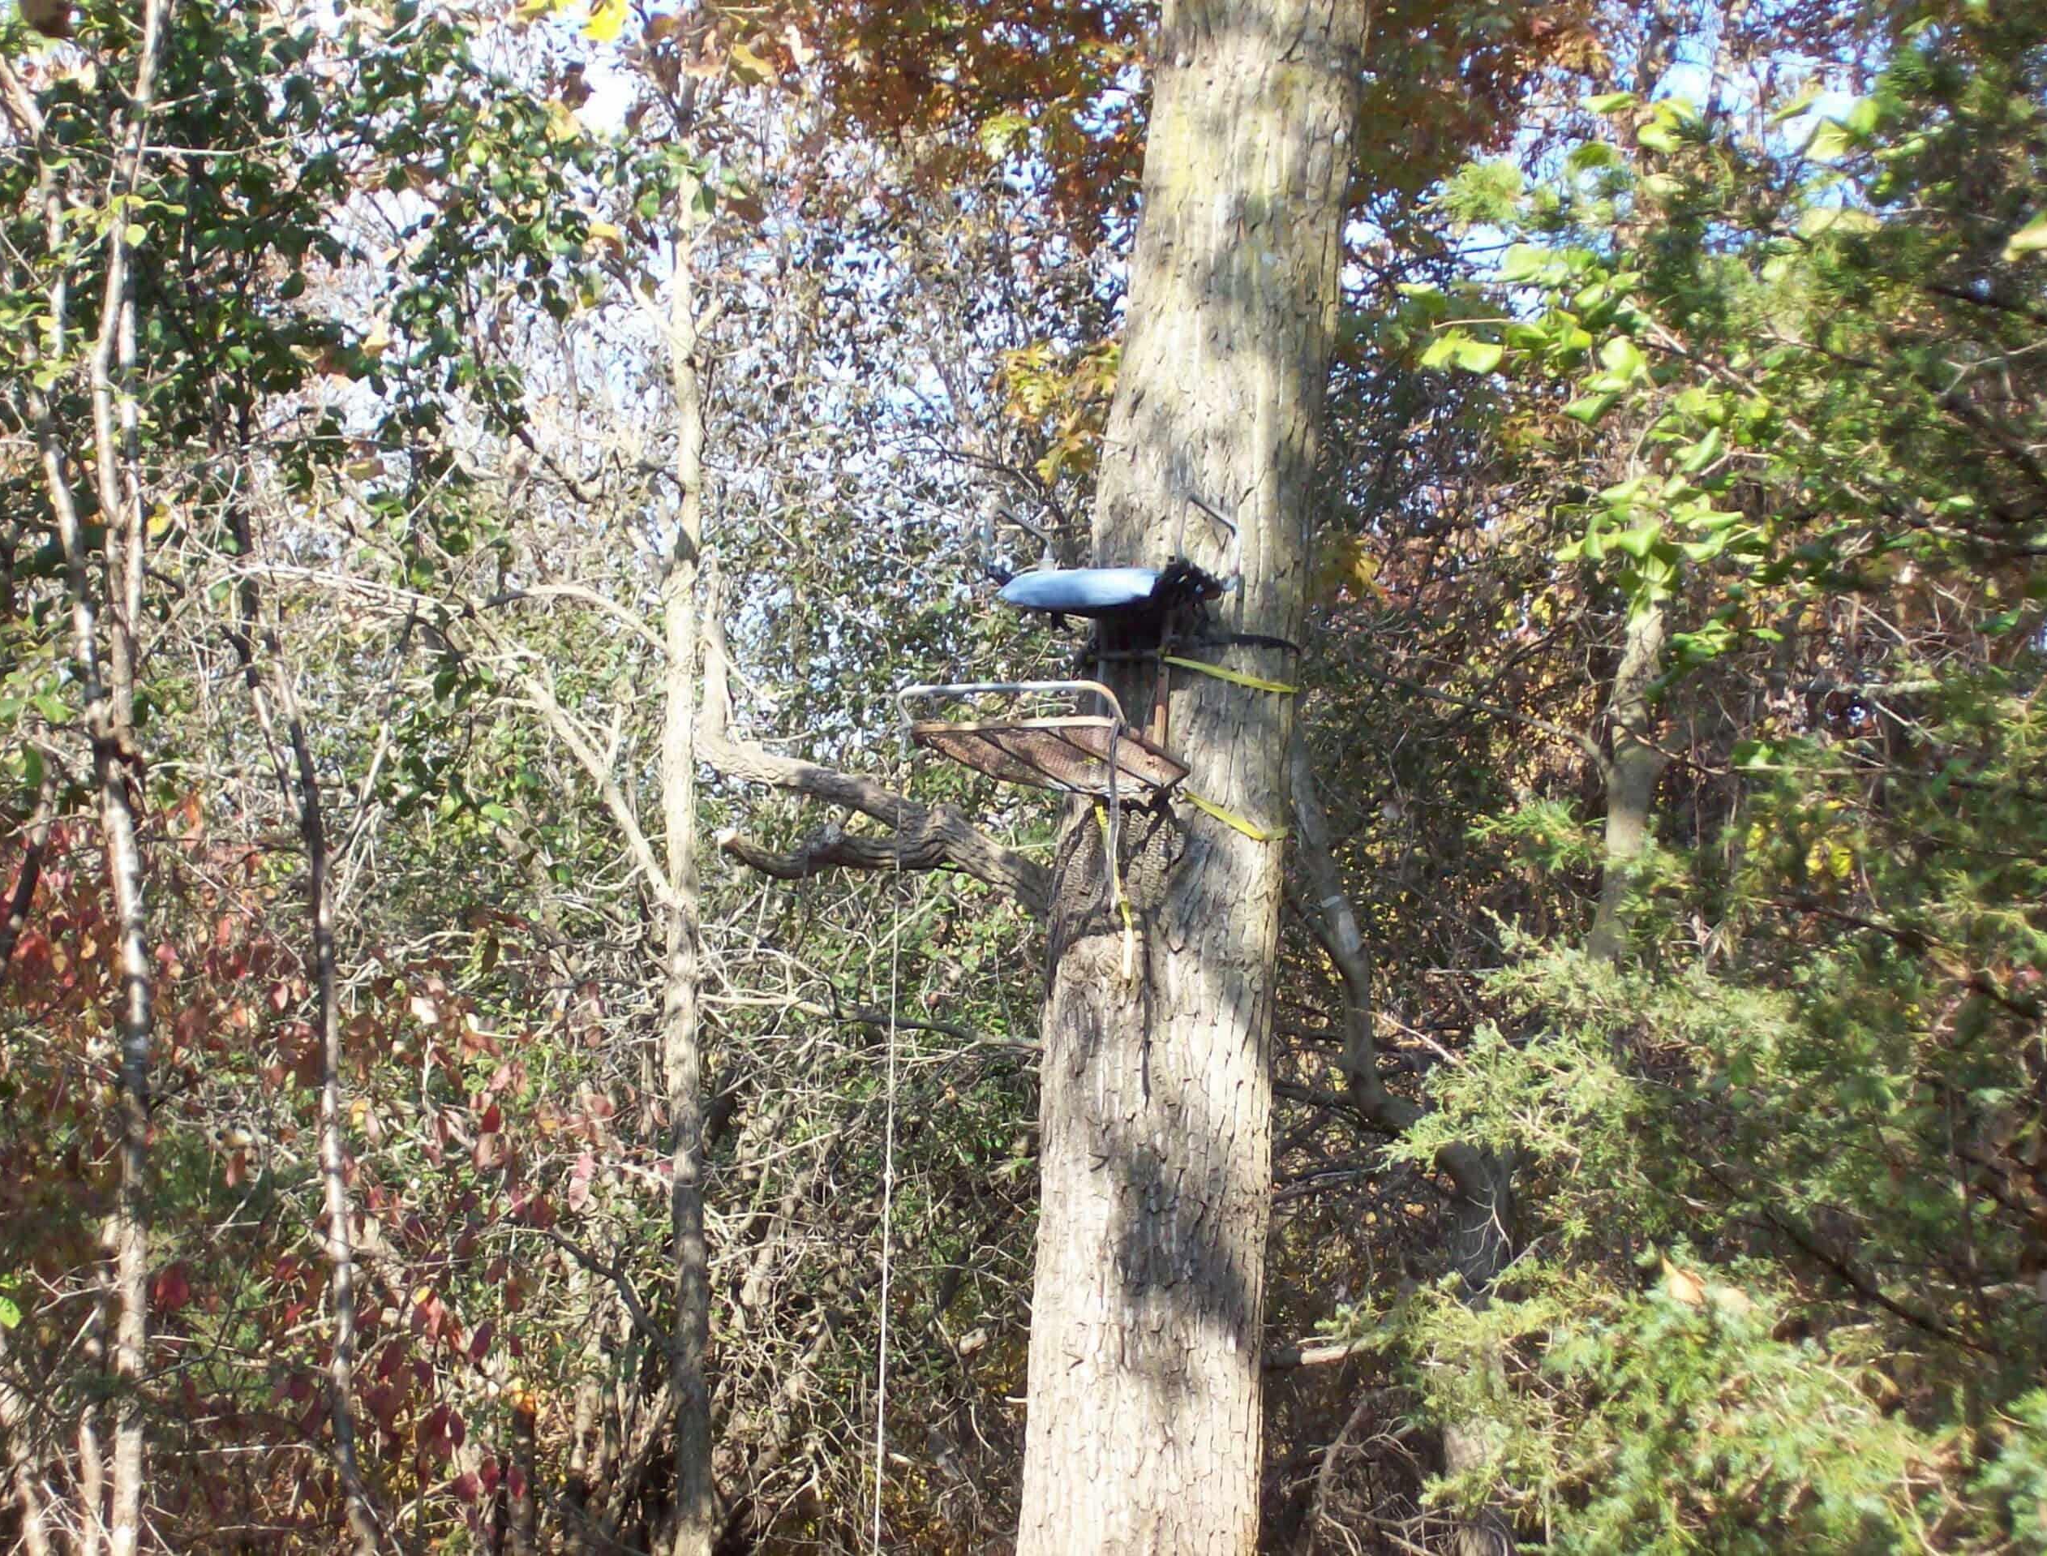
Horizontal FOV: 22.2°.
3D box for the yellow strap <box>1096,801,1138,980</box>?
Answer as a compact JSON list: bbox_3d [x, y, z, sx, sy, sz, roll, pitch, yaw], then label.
[{"bbox_3d":[0.238,0.287,13.300,0.090,0.440,0.070,-2,-12,22],"label":"yellow strap"}]

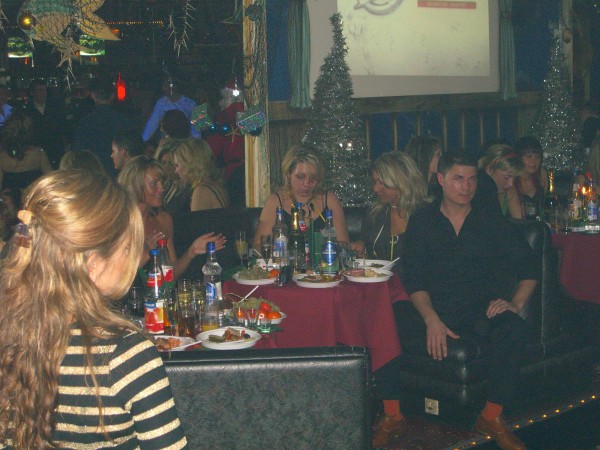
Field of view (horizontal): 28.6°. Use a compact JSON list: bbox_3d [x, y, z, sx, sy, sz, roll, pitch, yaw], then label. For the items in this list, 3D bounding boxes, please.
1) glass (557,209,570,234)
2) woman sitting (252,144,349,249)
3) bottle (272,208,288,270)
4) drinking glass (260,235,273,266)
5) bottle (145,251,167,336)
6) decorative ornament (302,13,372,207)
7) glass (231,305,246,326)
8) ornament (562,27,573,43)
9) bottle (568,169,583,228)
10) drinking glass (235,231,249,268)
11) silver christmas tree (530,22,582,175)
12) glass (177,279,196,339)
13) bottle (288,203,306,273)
[{"bbox_3d":[1.432,-0.026,6.398,0.075,0.140,0.075,0,9,0],"label":"glass"},{"bbox_3d":[0.003,0.243,5.883,0.470,1.250,0.650,-1,9,-2],"label":"woman sitting"},{"bbox_3d":[-0.091,0.060,5.437,0.069,0.282,0.069,-1,9,0],"label":"bottle"},{"bbox_3d":[-0.155,0.122,5.478,0.055,0.155,0.055,-1,9,0],"label":"drinking glass"},{"bbox_3d":[-0.525,0.240,4.264,0.072,0.303,0.072,-1,9,0],"label":"bottle"},{"bbox_3d":[0.213,-0.663,6.700,0.398,1.071,0.398,-1,9,0],"label":"decorative ornament"},{"bbox_3d":[-0.224,0.332,4.319,0.052,0.075,0.052,0,9,0],"label":"glass"},{"bbox_3d":[2.044,-1.447,9.000,0.074,0.112,0.074,-1,9,0],"label":"ornament"},{"bbox_3d":[1.550,-0.150,6.612,0.077,0.320,0.077,0,9,0],"label":"bottle"},{"bbox_3d":[-0.272,0.113,5.450,0.060,0.170,0.060,0,9,0],"label":"drinking glass"},{"bbox_3d":[1.980,-0.984,9.100,0.430,1.150,0.430,0,9,0],"label":"silver christmas tree"},{"bbox_3d":[-0.390,0.285,4.013,0.061,0.195,0.061,-1,8,0],"label":"glass"},{"bbox_3d":[-0.012,0.058,5.334,0.083,0.310,0.083,0,9,0],"label":"bottle"}]

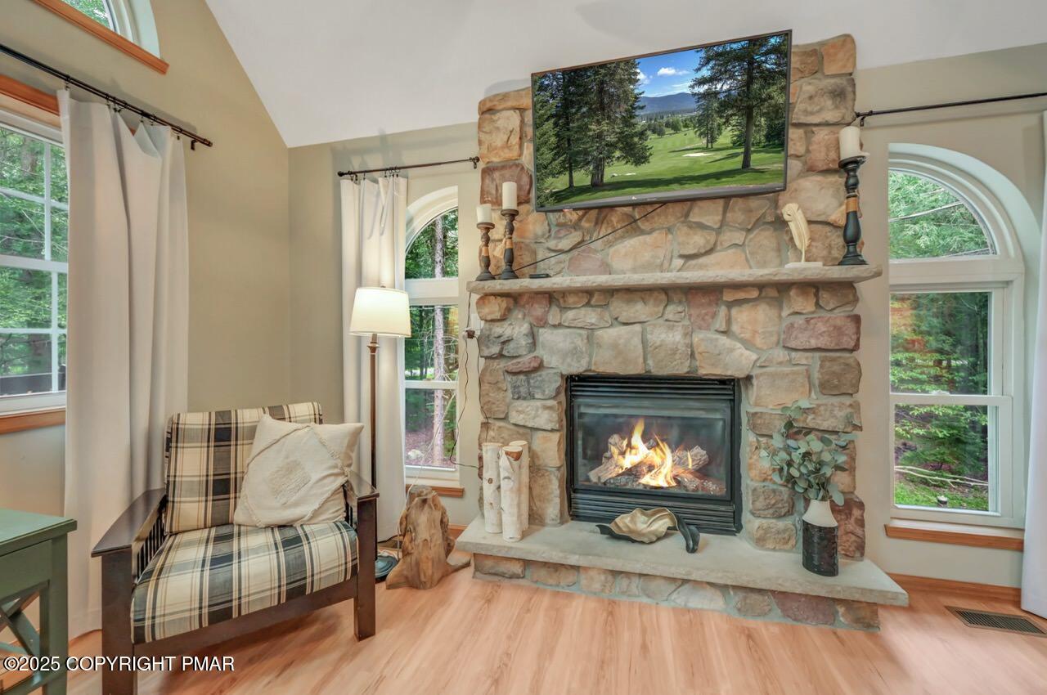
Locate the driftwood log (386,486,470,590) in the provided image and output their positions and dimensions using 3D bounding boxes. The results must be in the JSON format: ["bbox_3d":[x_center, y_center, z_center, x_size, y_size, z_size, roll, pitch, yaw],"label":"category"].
[{"bbox_3d":[-0.465,0.921,2.039,0.332,0.460,0.303,0,0,13],"label":"driftwood log"}]

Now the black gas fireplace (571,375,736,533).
[{"bbox_3d":[0.681,0.546,2.238,0.854,0.790,0.291,0,0,13],"label":"black gas fireplace"}]

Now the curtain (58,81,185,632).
[{"bbox_3d":[-1.686,0.077,1.755,0.117,2.103,0.449,0,0,13],"label":"curtain"}]

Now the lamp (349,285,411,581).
[{"bbox_3d":[-0.750,0.416,2.105,0.309,1.470,0.309,0,0,13],"label":"lamp"}]

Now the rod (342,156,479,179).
[{"bbox_3d":[-0.696,-1.068,2.423,0.926,0.064,0.082,0,0,13],"label":"rod"}]

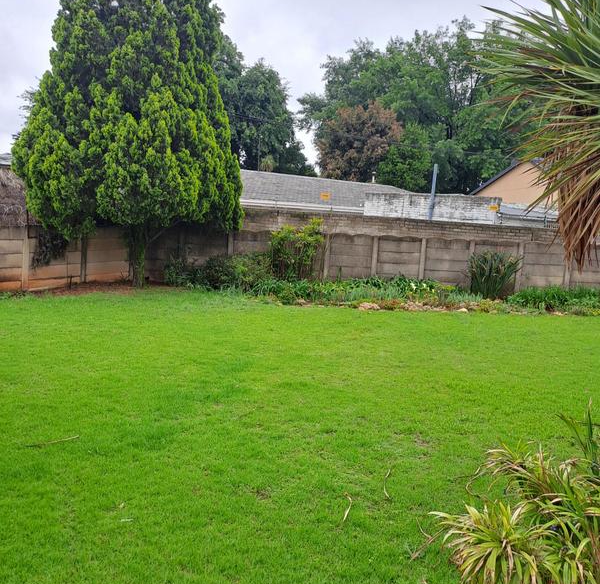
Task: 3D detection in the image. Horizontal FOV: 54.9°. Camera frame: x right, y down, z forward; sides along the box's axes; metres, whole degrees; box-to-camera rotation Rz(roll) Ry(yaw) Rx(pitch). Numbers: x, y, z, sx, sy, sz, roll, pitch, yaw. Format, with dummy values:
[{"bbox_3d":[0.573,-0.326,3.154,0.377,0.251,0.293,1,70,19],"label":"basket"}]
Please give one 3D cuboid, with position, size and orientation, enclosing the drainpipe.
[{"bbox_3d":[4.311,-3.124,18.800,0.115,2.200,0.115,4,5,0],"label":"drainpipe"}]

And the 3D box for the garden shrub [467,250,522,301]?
[{"bbox_3d":[5.083,-0.431,15.100,1.400,1.280,1.250,4,5,0],"label":"garden shrub"}]

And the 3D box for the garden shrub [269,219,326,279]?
[{"bbox_3d":[-0.093,-1.072,15.300,1.400,1.700,1.250,4,5,0],"label":"garden shrub"}]

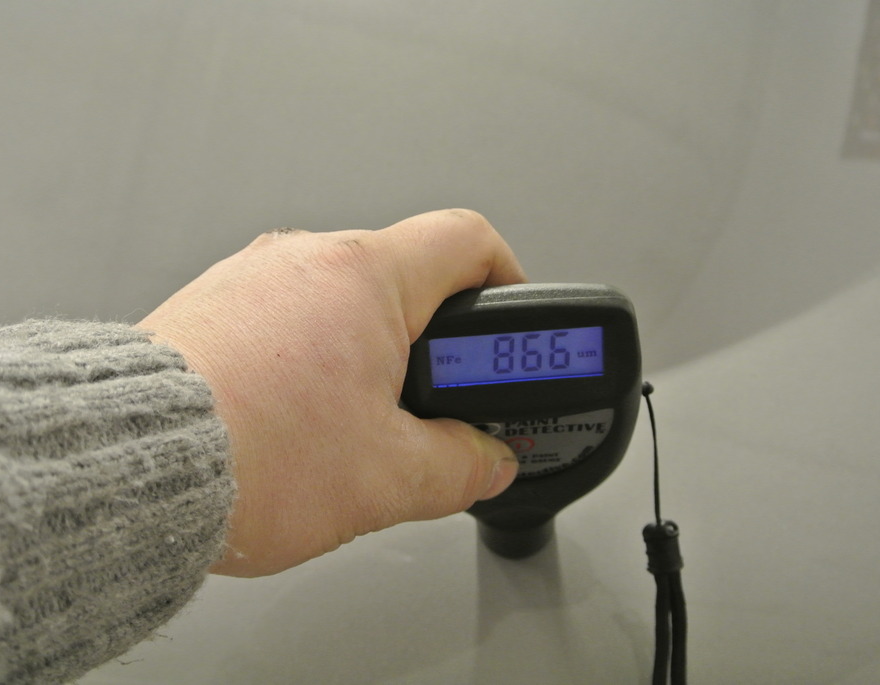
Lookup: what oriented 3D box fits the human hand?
[{"bbox_3d":[-0.028,0.012,0.352,0.130,0.086,0.105,-15,42,-17],"label":"human hand"}]

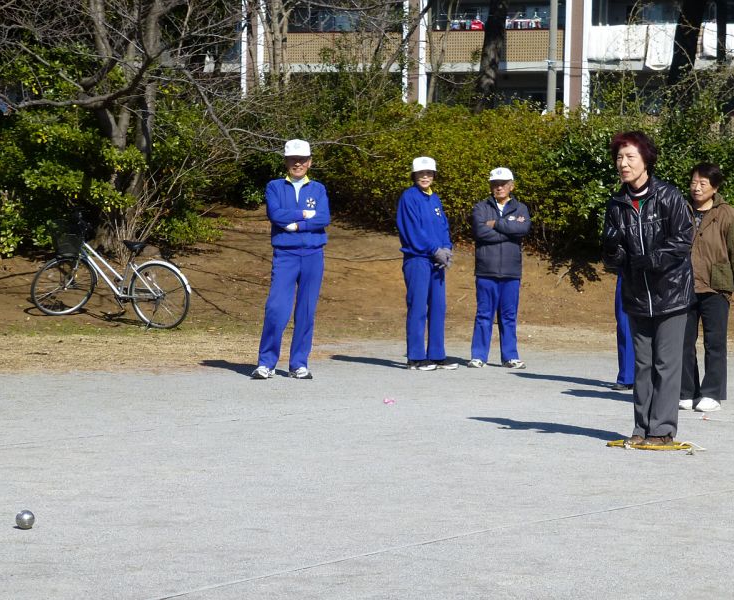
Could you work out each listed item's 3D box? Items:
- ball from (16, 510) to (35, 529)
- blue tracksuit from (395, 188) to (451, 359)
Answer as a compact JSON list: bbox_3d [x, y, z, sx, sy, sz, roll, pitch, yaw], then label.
[{"bbox_3d":[-1.306,0.841,9.020,0.073,0.073,0.073,0,2,0],"label":"ball"},{"bbox_3d":[0.434,-0.203,18.100,0.450,1.380,0.330,-1,2,-38],"label":"blue tracksuit"}]

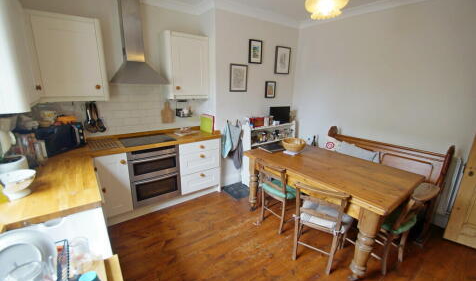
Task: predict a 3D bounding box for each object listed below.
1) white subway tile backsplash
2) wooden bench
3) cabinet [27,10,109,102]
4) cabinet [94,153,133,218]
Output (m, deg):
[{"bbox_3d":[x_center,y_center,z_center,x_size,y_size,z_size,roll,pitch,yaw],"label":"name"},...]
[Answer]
[{"bbox_3d":[-1.402,-0.426,2.728,2.050,0.660,0.020,-10,17,-36],"label":"white subway tile backsplash"},{"bbox_3d":[1.698,0.439,2.561,0.560,0.990,1.320,-10,17,-36],"label":"wooden bench"},{"bbox_3d":[-1.772,-0.843,2.116,0.570,0.820,0.350,-10,17,-36],"label":"cabinet"},{"bbox_3d":[-1.534,0.434,2.457,0.310,0.730,0.580,-10,17,-36],"label":"cabinet"}]

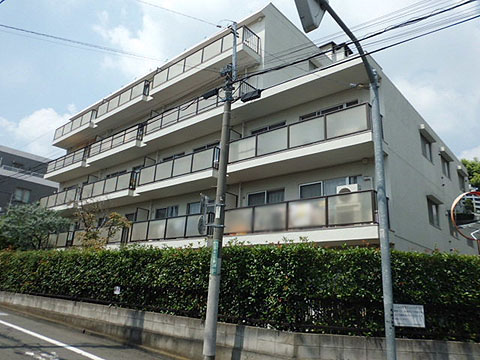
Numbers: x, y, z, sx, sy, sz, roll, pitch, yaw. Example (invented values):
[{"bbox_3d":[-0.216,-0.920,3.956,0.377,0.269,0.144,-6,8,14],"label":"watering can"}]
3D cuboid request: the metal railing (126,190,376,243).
[{"bbox_3d":[-0.566,1.799,14.302,12.241,0.933,1.003,-11,-22,40],"label":"metal railing"}]

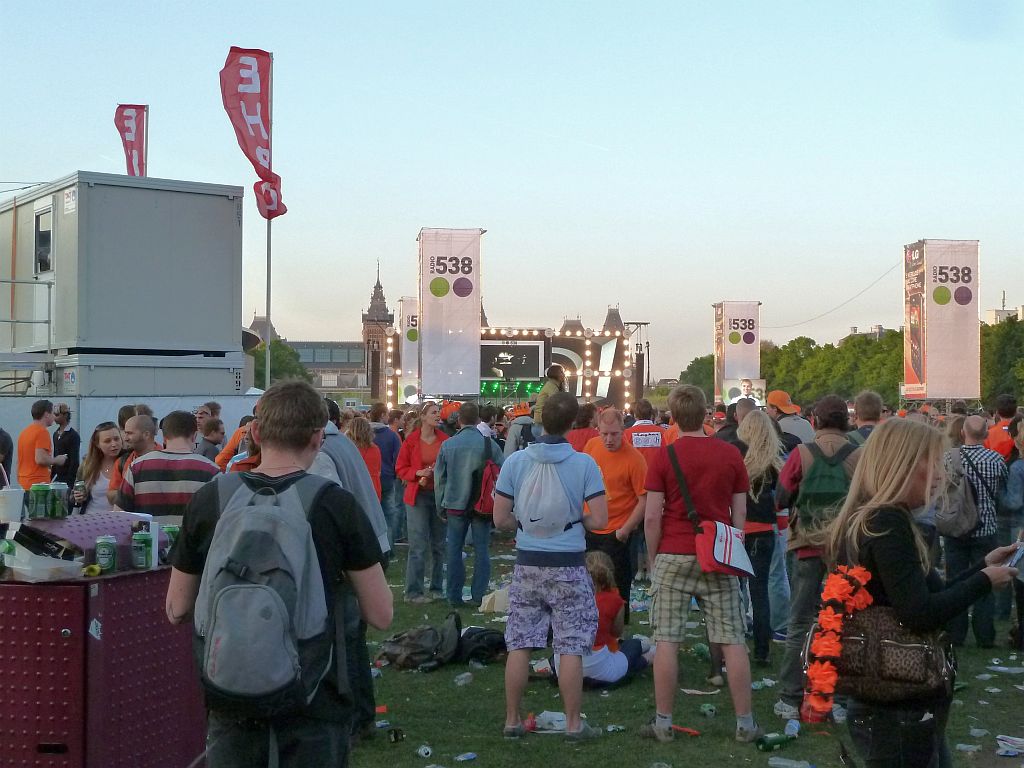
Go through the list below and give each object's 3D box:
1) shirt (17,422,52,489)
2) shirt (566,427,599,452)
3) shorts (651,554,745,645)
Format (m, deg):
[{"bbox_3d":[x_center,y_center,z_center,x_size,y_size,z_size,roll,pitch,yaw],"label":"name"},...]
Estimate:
[{"bbox_3d":[-4.607,0.700,13.700,0.280,0.660,0.460,1,-1,-45],"label":"shirt"},{"bbox_3d":[0.638,0.706,12.000,0.480,0.680,0.280,0,-1,3],"label":"shirt"},{"bbox_3d":[0.963,1.108,7.370,0.480,0.490,0.320,0,-1,3],"label":"shorts"}]

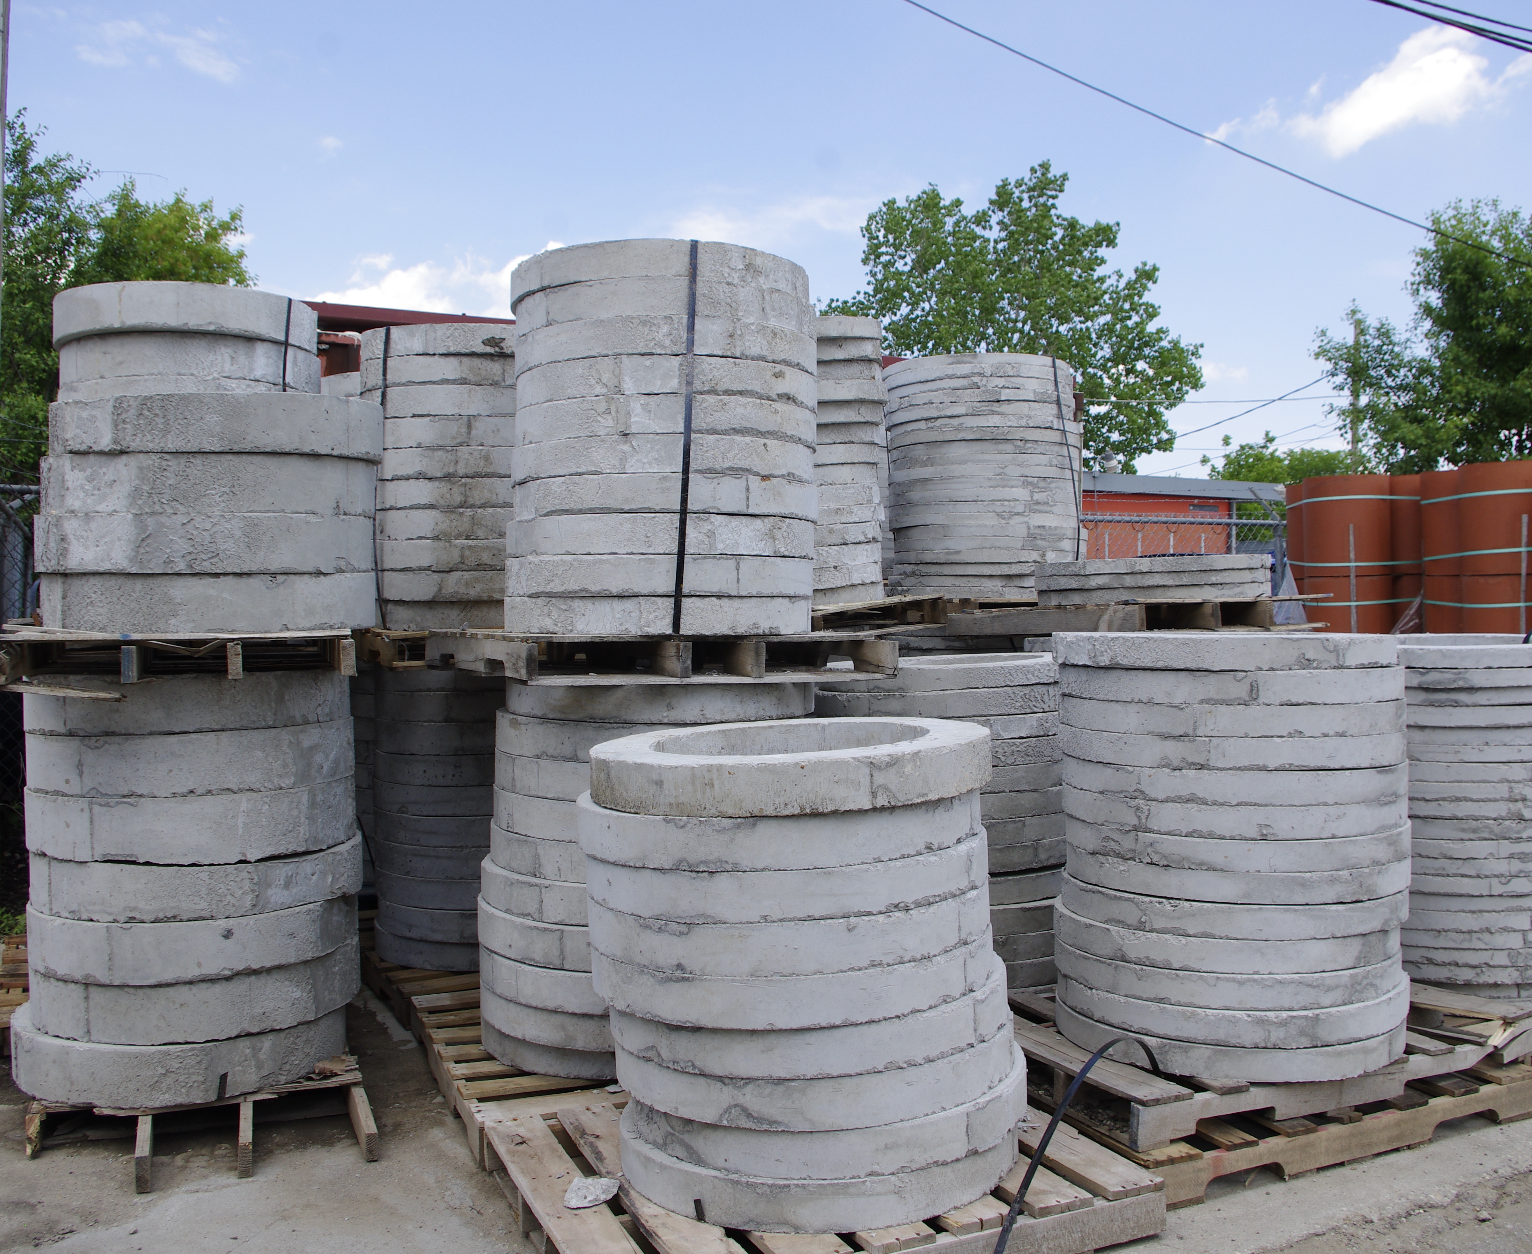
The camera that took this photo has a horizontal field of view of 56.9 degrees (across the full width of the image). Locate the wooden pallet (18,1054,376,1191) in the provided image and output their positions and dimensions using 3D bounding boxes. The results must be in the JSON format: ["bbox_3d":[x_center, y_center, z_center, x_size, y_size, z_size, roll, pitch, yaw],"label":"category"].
[{"bbox_3d":[-1.600,1.303,4.028,0.850,0.118,1.130,0,1,-22],"label":"wooden pallet"}]

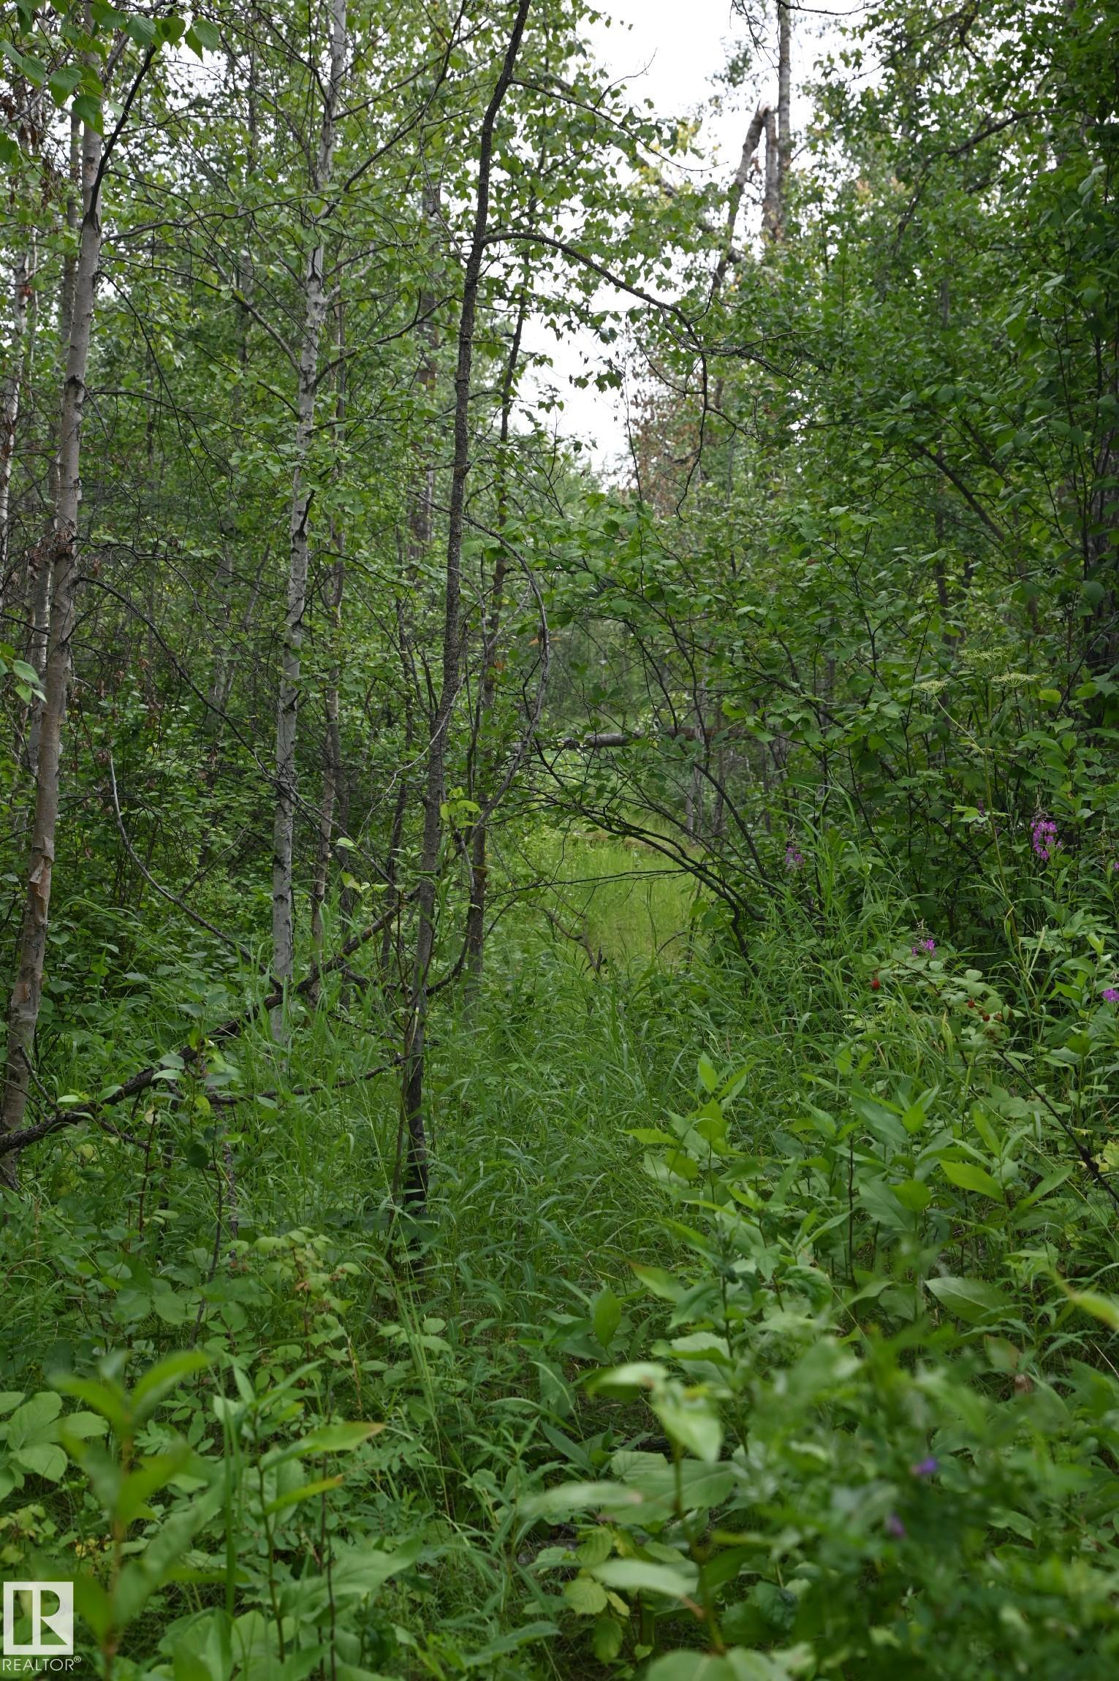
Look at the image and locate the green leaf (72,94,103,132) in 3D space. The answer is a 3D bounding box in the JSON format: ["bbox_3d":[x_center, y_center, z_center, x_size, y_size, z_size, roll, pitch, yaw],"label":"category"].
[{"bbox_3d":[-0.748,-1.154,3.700,0.050,0.060,0.025,0,3,0],"label":"green leaf"}]

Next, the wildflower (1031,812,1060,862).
[{"bbox_3d":[1.124,-0.009,5.400,0.065,0.113,0.060,0,3,0],"label":"wildflower"}]

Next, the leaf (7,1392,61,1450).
[{"bbox_3d":[-0.698,0.771,3.100,0.060,0.022,0.100,23,53,19],"label":"leaf"}]

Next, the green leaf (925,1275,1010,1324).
[{"bbox_3d":[0.569,0.640,3.250,0.125,0.065,0.025,23,-31,22],"label":"green leaf"}]

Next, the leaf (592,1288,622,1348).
[{"bbox_3d":[0.068,0.685,3.350,0.042,0.087,0.025,0,3,0],"label":"leaf"}]

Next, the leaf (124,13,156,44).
[{"bbox_3d":[-0.664,-1.287,3.700,0.052,0.050,0.022,0,3,-6],"label":"leaf"}]

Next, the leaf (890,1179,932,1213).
[{"bbox_3d":[0.534,0.540,3.550,0.058,0.050,0.035,0,3,0],"label":"leaf"}]

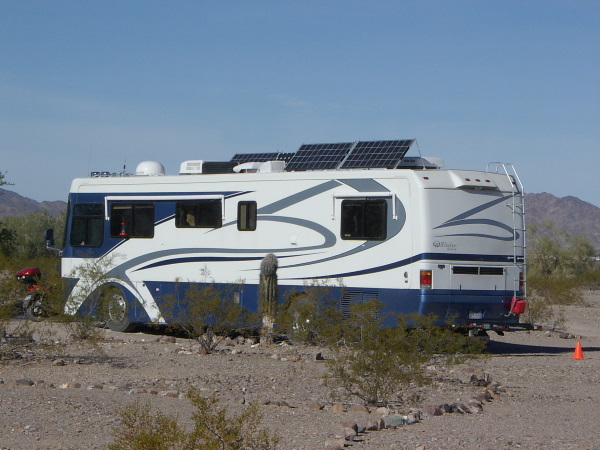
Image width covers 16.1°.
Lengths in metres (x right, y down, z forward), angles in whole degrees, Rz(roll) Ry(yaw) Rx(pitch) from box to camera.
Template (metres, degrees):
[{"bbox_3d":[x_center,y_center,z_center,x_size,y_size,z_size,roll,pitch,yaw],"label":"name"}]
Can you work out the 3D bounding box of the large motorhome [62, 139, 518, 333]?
[{"bbox_3d":[-0.439,0.392,41.983,2.600,3.705,11.287,2,-2,-41],"label":"large motorhome"}]

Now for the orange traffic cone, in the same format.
[{"bbox_3d":[4.633,2.087,35.203,0.240,0.300,0.240,1,-1,0],"label":"orange traffic cone"}]

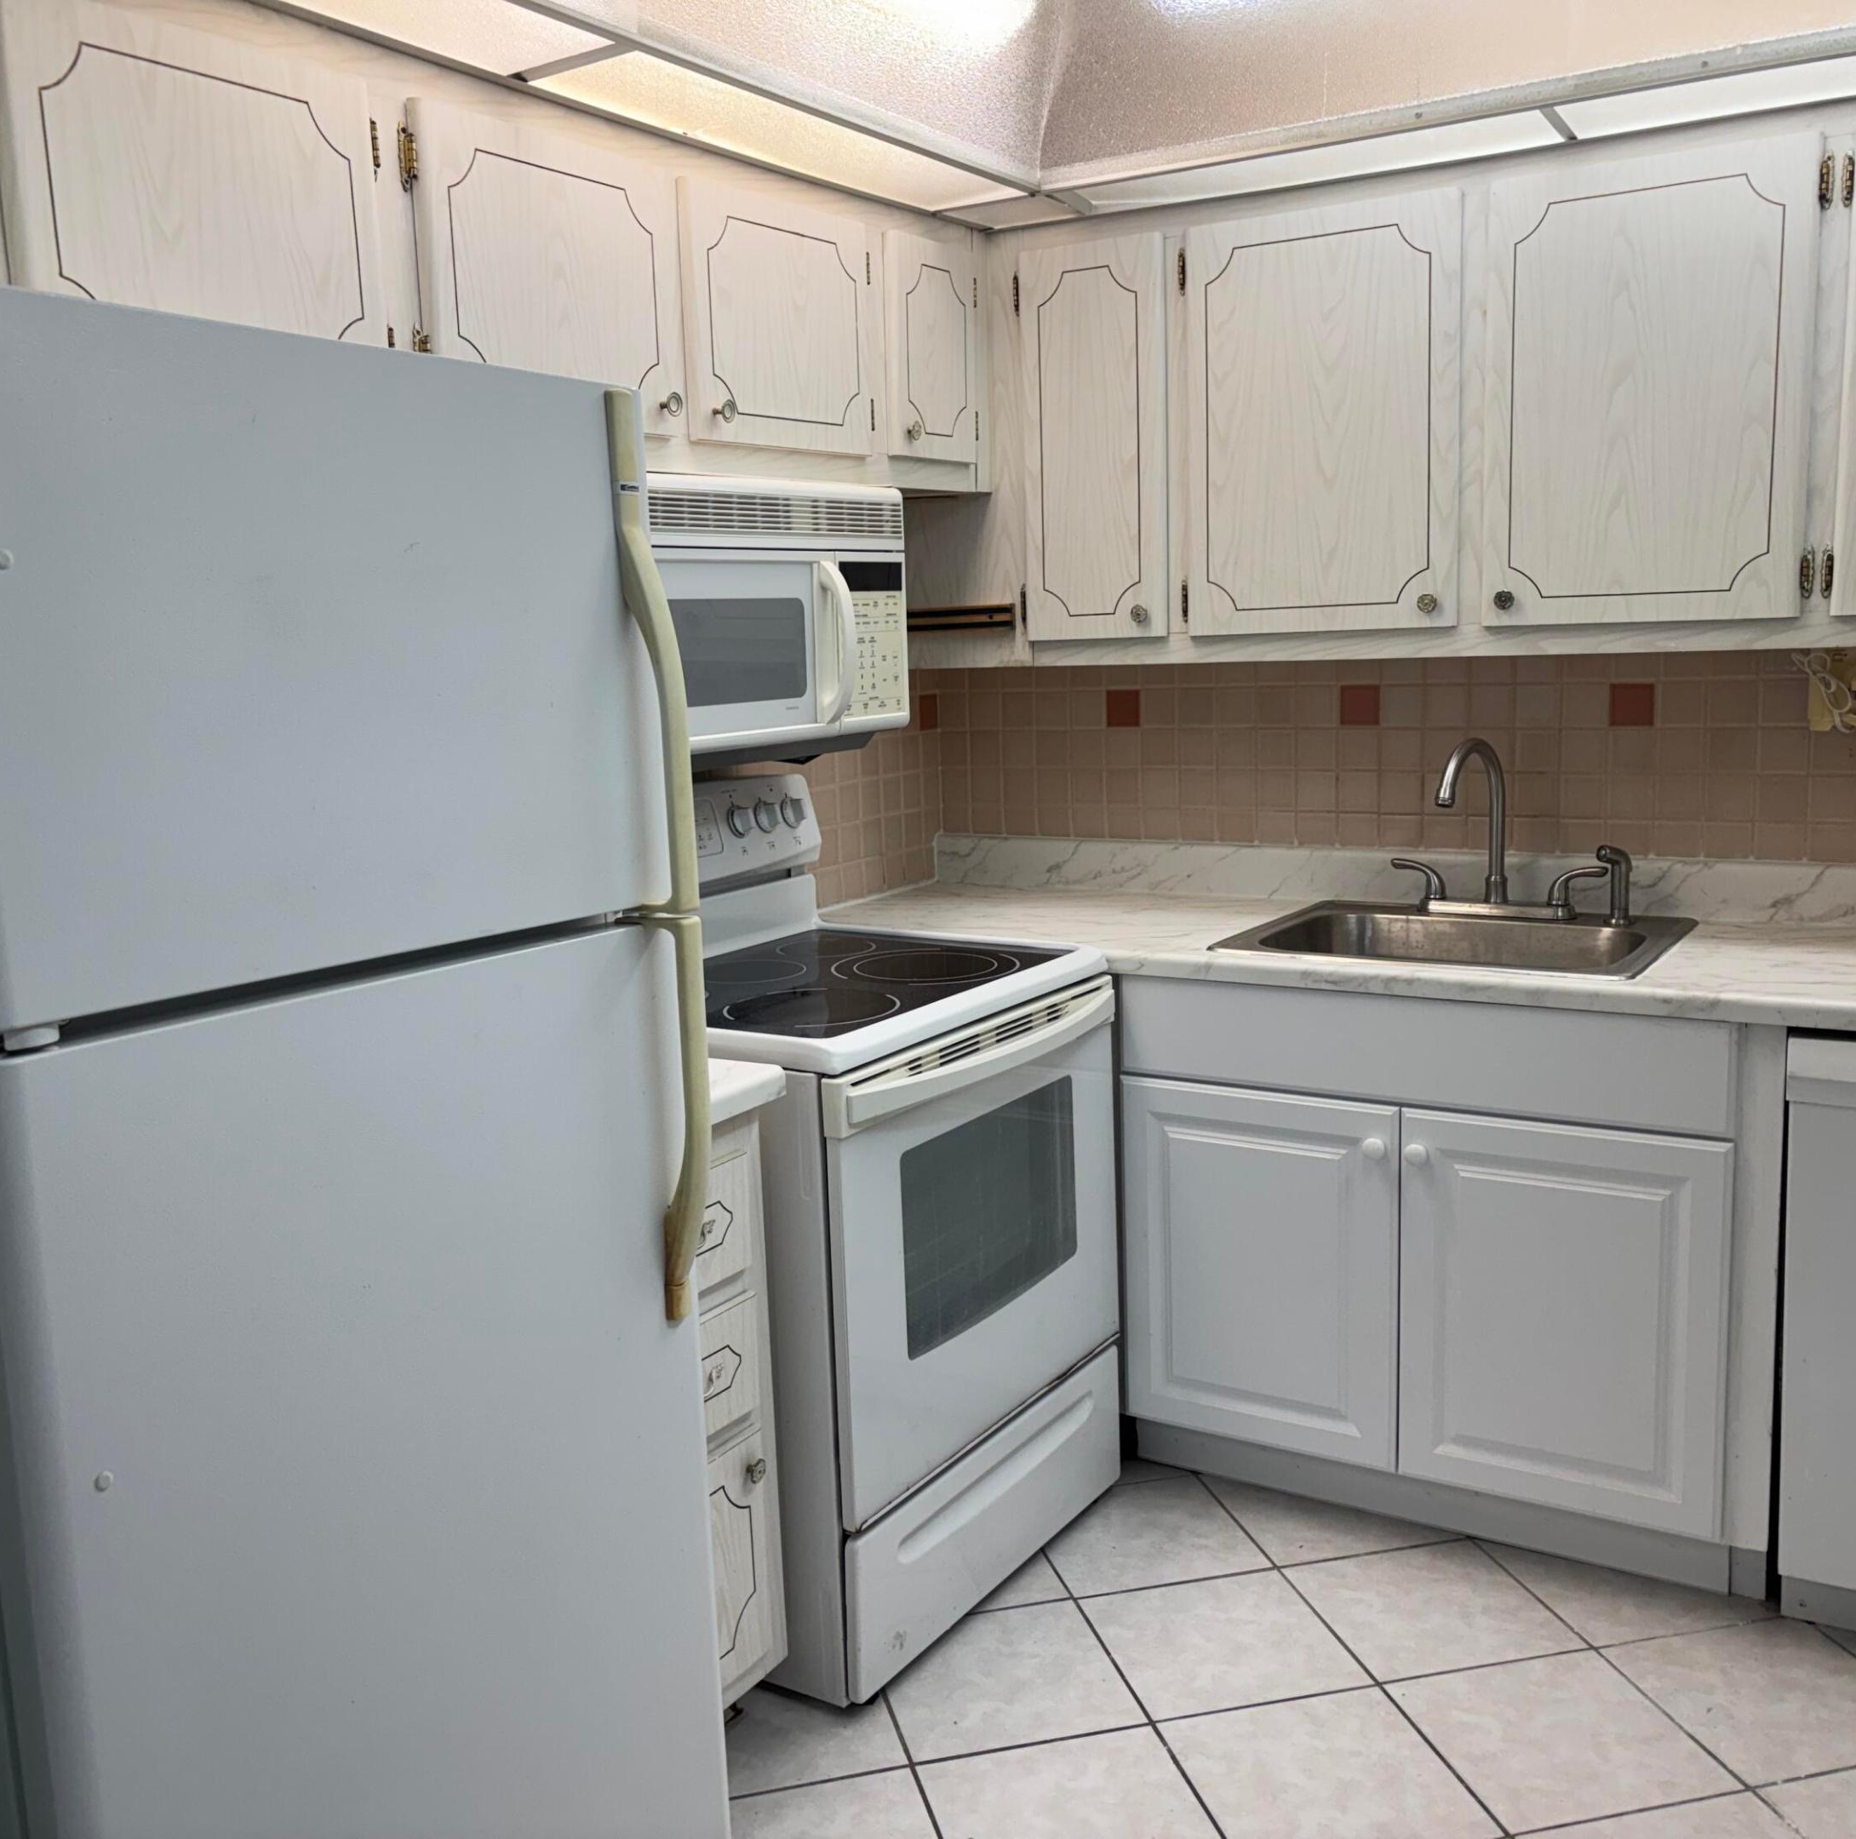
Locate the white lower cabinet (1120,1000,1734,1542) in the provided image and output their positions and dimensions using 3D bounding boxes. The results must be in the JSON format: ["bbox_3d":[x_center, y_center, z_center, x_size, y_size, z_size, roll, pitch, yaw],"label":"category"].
[{"bbox_3d":[0.874,0.443,3.026,0.931,0.767,0.608,4,11,32],"label":"white lower cabinet"}]

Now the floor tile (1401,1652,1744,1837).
[{"bbox_3d":[0.808,1.048,2.365,0.322,0.012,0.322,-4,9,-13],"label":"floor tile"}]

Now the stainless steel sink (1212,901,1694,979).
[{"bbox_3d":[0.860,0.105,2.980,0.641,0.170,0.521,4,11,32],"label":"stainless steel sink"}]

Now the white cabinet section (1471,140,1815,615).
[{"bbox_3d":[1.113,-0.779,2.786,0.447,0.652,0.310,4,10,32],"label":"white cabinet section"}]

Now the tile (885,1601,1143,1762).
[{"bbox_3d":[0.098,1.046,2.530,0.322,0.012,0.322,-4,9,-13],"label":"tile"}]

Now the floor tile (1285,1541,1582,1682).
[{"bbox_3d":[0.731,1.001,2.678,0.322,0.012,0.322,-4,9,-13],"label":"floor tile"}]

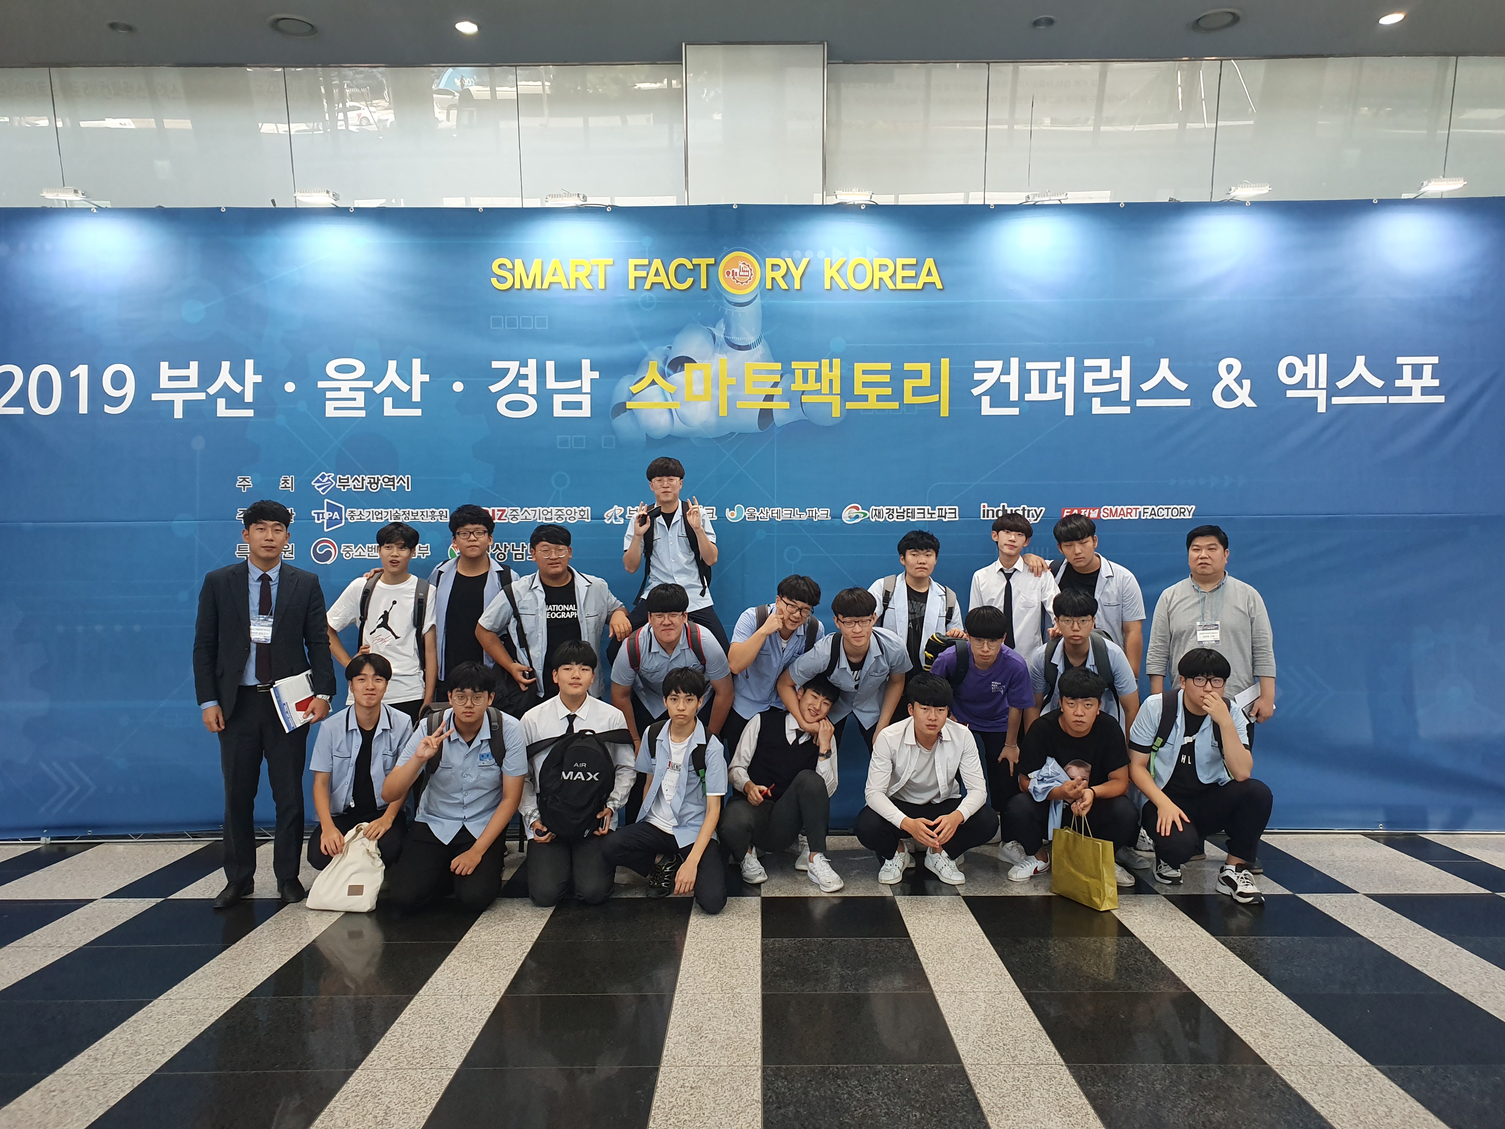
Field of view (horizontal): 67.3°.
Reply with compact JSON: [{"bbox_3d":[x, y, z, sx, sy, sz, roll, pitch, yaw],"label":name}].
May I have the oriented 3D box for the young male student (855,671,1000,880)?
[{"bbox_3d":[0.841,1.009,5.480,0.680,0.980,0.700,0,0,5],"label":"young male student"}]

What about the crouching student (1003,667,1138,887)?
[{"bbox_3d":[1.472,0.968,5.324,0.600,0.983,0.700,0,-1,5],"label":"crouching student"}]

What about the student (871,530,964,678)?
[{"bbox_3d":[0.827,0.659,5.700,0.500,1.660,0.400,0,0,0],"label":"student"}]

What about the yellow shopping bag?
[{"bbox_3d":[1.439,1.269,4.913,0.100,0.375,0.330,0,-1,-26],"label":"yellow shopping bag"}]

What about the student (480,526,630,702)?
[{"bbox_3d":[-0.973,0.651,5.550,0.760,1.700,0.460,0,0,-3],"label":"student"}]

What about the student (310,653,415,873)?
[{"bbox_3d":[-1.873,0.974,5.400,0.520,1.090,0.680,0,0,-8],"label":"student"}]

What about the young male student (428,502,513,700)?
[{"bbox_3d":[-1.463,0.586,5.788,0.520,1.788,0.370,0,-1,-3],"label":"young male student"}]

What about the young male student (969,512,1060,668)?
[{"bbox_3d":[1.370,0.615,5.920,0.480,1.765,0.300,0,0,9],"label":"young male student"}]

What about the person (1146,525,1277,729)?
[{"bbox_3d":[2.260,0.638,5.550,0.600,1.680,0.400,0,0,7],"label":"person"}]

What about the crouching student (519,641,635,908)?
[{"bbox_3d":[-0.786,0.906,5.145,0.510,1.129,0.650,0,-1,-2],"label":"crouching student"}]

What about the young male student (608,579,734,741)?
[{"bbox_3d":[-0.403,0.809,5.650,0.620,1.400,0.750,0,0,-3],"label":"young male student"}]

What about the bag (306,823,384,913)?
[{"bbox_3d":[-1.791,1.314,4.970,0.320,0.380,0.170,0,0,7],"label":"bag"}]

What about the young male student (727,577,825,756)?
[{"bbox_3d":[0.099,0.761,5.686,0.500,1.420,0.600,0,-1,-9],"label":"young male student"}]

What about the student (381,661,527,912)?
[{"bbox_3d":[-1.379,0.977,5.230,0.650,1.075,0.720,0,0,-5],"label":"student"}]

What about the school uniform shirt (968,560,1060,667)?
[{"bbox_3d":[1.370,0.297,5.920,0.470,0.660,0.280,0,0,9],"label":"school uniform shirt"}]

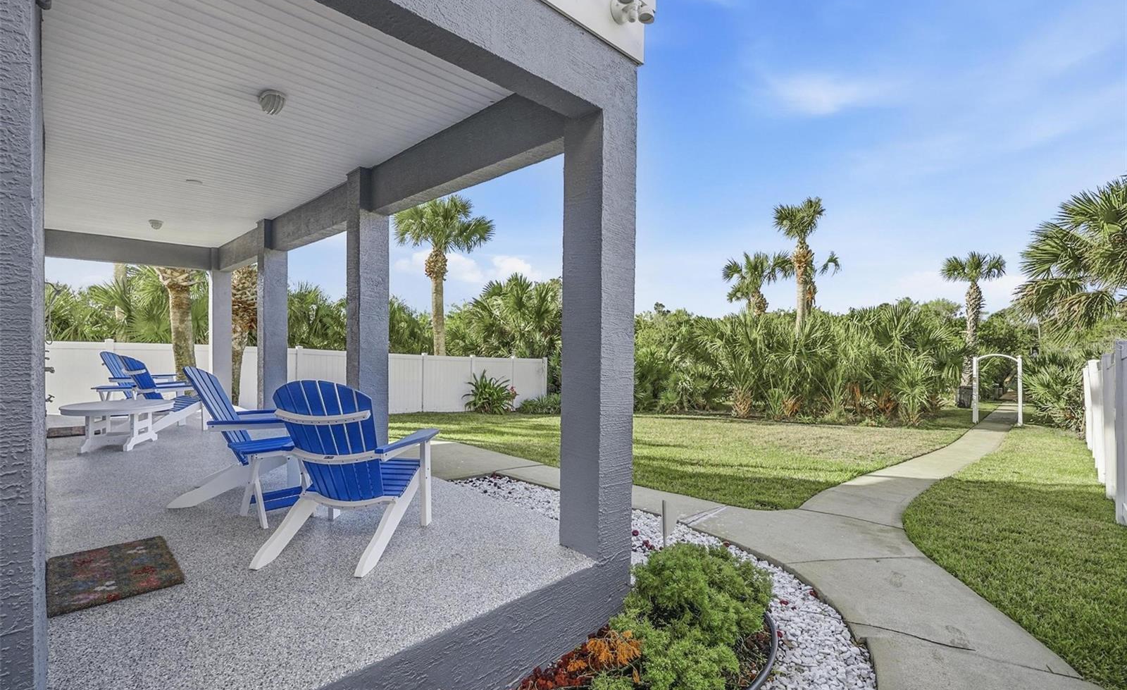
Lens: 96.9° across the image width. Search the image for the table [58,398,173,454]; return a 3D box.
[{"bbox_3d":[-4.619,0.838,5.212,0.928,0.434,0.928,0,1,-13],"label":"table"}]

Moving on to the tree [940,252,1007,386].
[{"bbox_3d":[18.044,-0.701,21.992,2.500,6.812,2.500,1,1,39],"label":"tree"}]

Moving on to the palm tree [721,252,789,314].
[{"bbox_3d":[9.370,-0.863,23.990,3.200,7.144,3.000,1,1,21],"label":"palm tree"}]

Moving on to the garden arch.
[{"bbox_3d":[12.083,1.225,13.900,1.030,2.010,0.130,2,1,45],"label":"garden arch"}]

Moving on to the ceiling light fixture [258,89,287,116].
[{"bbox_3d":[-1.941,-1.607,3.332,0.168,0.115,0.168,2,1,45],"label":"ceiling light fixture"}]

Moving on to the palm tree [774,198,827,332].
[{"bbox_3d":[10.893,-2.015,22.975,2.400,9.400,2.400,1,1,25],"label":"palm tree"}]

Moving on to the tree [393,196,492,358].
[{"bbox_3d":[-4.228,-1.489,17.482,3.400,7.651,3.300,0,1,-14],"label":"tree"}]

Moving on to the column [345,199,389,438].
[{"bbox_3d":[-1.939,-0.145,4.979,0.314,2.441,0.314,2,1,45],"label":"column"}]

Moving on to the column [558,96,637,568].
[{"bbox_3d":[0.192,-0.052,2.775,0.284,2.355,0.284,1,1,45],"label":"column"}]

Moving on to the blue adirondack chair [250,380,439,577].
[{"bbox_3d":[-1.212,0.647,2.845,0.776,0.948,0.794,1,1,8],"label":"blue adirondack chair"}]

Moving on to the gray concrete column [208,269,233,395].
[{"bbox_3d":[-6.615,-0.244,9.636,0.314,2.370,0.314,2,1,45],"label":"gray concrete column"}]

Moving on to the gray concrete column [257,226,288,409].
[{"bbox_3d":[-4.224,-0.370,7.253,0.314,2.759,0.314,2,1,45],"label":"gray concrete column"}]

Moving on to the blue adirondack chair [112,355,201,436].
[{"bbox_3d":[-4.811,0.552,6.000,0.776,0.948,0.794,1,1,30],"label":"blue adirondack chair"}]

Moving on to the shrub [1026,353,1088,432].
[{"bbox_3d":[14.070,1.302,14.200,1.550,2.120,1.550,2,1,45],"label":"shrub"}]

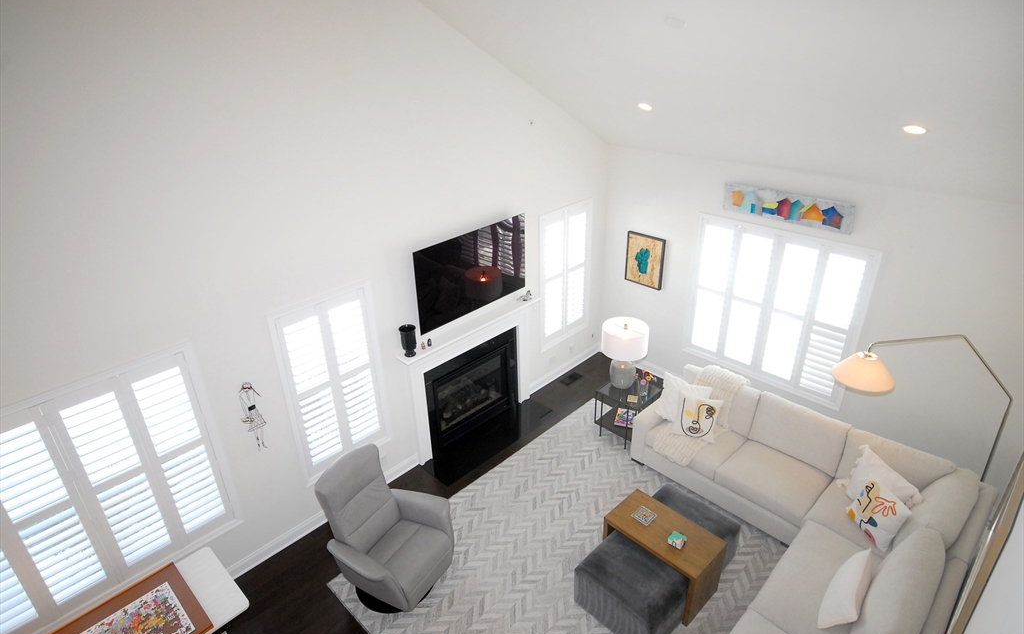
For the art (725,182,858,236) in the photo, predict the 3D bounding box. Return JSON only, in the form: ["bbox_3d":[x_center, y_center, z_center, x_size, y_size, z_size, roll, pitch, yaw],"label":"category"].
[{"bbox_3d":[2.644,-1.062,5.780,1.237,0.286,0.040,23,36,39],"label":"art"}]

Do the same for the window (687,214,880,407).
[{"bbox_3d":[2.707,-0.100,6.286,1.776,1.710,0.080,23,36,39],"label":"window"}]

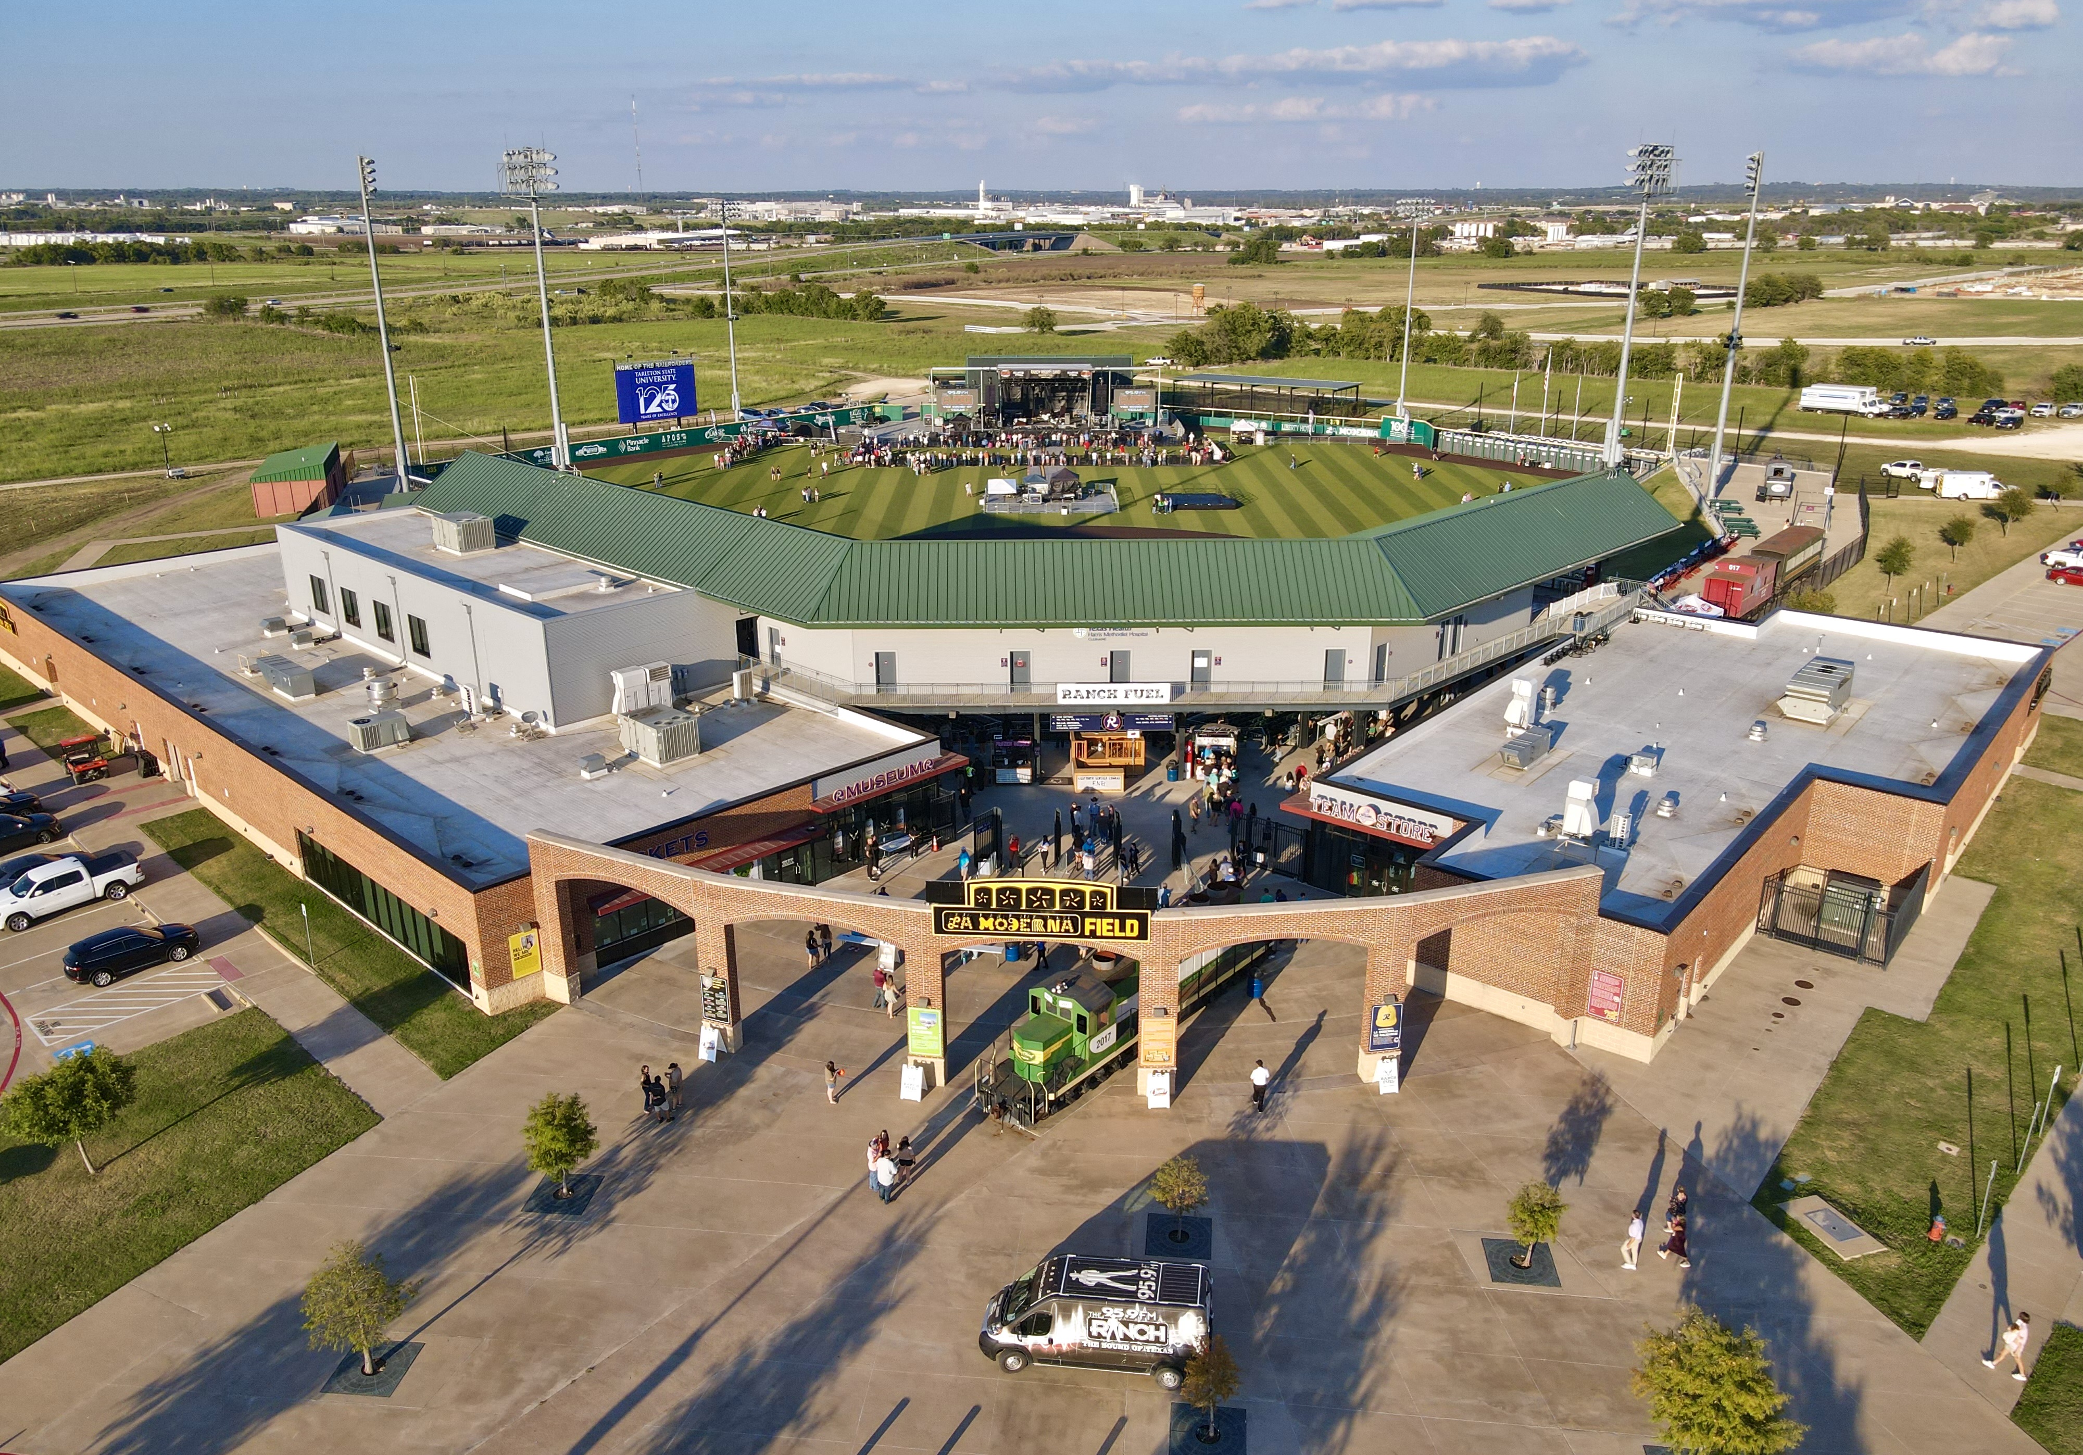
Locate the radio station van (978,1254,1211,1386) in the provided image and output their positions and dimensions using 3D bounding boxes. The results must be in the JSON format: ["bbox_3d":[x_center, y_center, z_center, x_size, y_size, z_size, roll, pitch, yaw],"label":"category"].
[{"bbox_3d":[1.364,15.316,37.666,5.950,2.630,2.100,2,20,6],"label":"radio station van"}]

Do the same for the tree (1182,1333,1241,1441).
[{"bbox_3d":[4.095,15.951,34.774,1.500,2.950,1.500,0,20,0],"label":"tree"}]

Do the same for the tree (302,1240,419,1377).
[{"bbox_3d":[-17.330,15.008,36.931,2.641,3.773,2.641,0,20,0],"label":"tree"}]

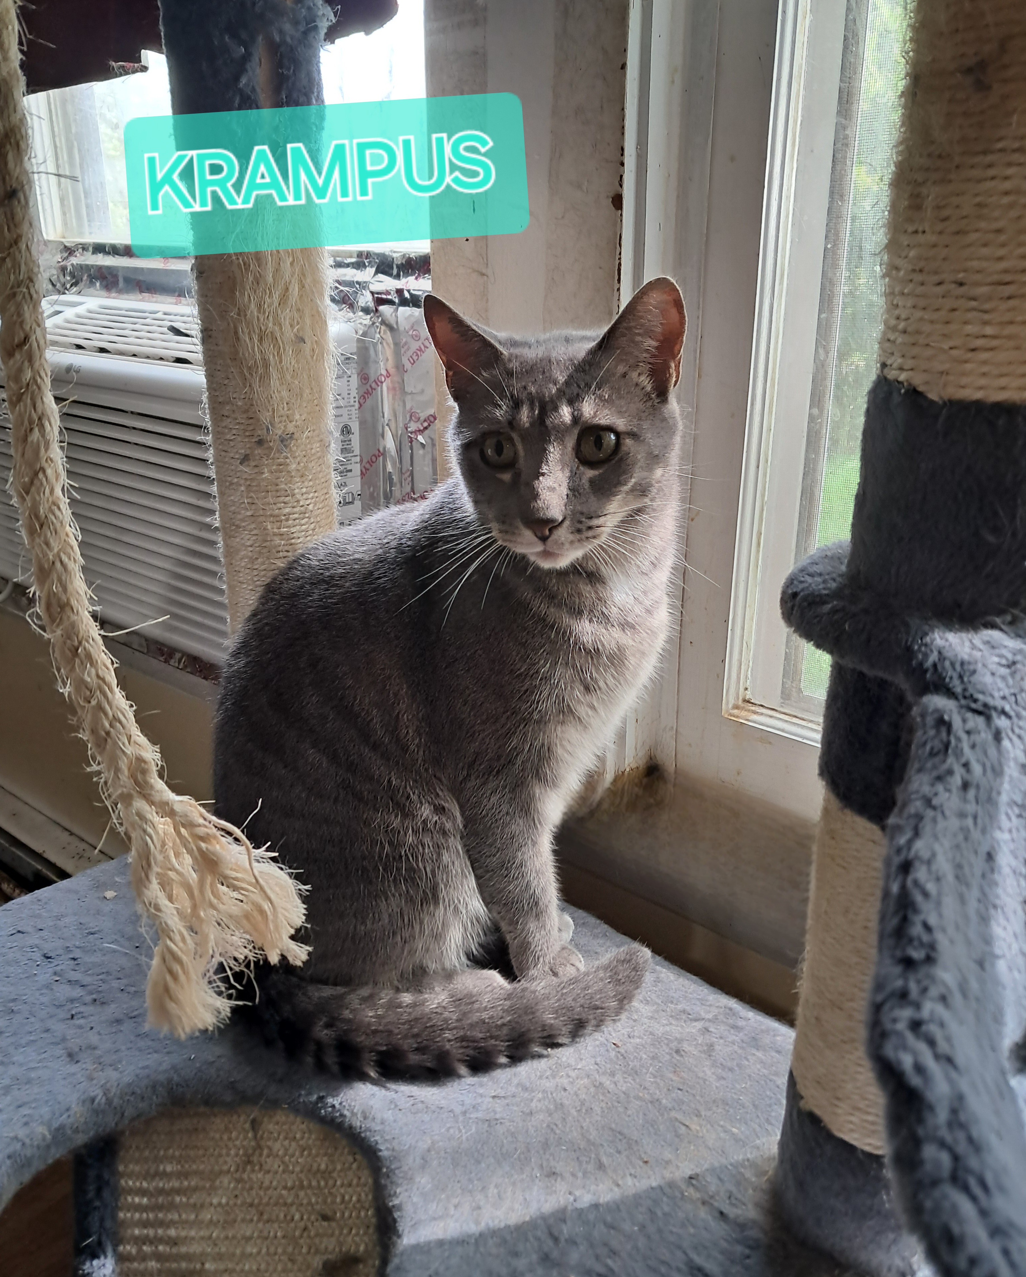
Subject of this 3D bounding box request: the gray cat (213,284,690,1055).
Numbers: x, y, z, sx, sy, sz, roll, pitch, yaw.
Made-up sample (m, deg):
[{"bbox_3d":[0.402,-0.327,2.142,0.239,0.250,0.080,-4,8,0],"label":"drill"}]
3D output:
[{"bbox_3d":[-0.043,0.013,0.548,0.250,0.375,0.185,4,21,11],"label":"gray cat"}]

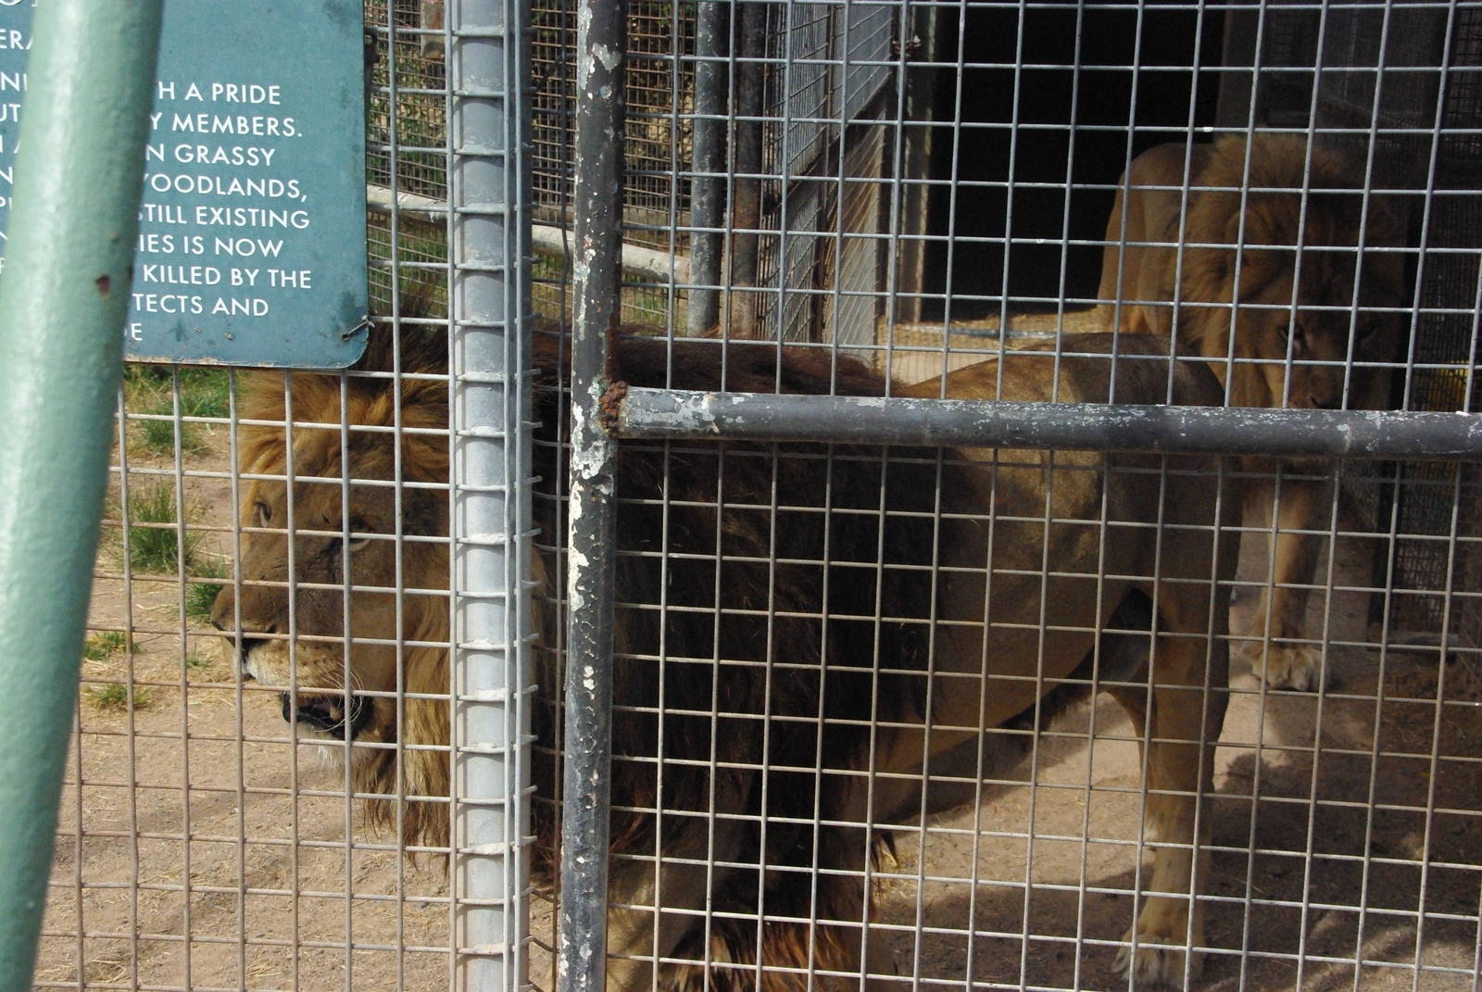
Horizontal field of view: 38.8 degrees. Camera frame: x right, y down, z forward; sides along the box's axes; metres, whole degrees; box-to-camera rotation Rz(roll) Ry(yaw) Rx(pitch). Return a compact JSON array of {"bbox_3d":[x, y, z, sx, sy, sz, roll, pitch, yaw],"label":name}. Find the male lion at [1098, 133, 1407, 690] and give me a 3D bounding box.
[{"bbox_3d":[1.159,-0.272,5.012,0.480,1.170,1.750,2,14,0],"label":"male lion"}]

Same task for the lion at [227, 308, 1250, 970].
[{"bbox_3d":[0.091,0.286,2.841,1.720,1.110,0.520,-9,18,-37],"label":"lion"}]

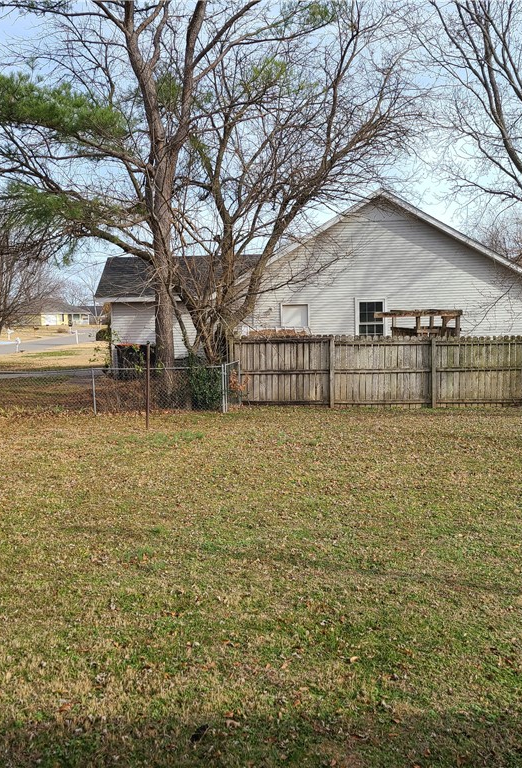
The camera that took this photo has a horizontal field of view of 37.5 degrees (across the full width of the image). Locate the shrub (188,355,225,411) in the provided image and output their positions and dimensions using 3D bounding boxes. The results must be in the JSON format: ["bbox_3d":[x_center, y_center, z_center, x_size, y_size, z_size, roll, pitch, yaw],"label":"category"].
[{"bbox_3d":[-1.322,-0.059,18.390,0.860,1.280,0.850,-1,5,0],"label":"shrub"}]

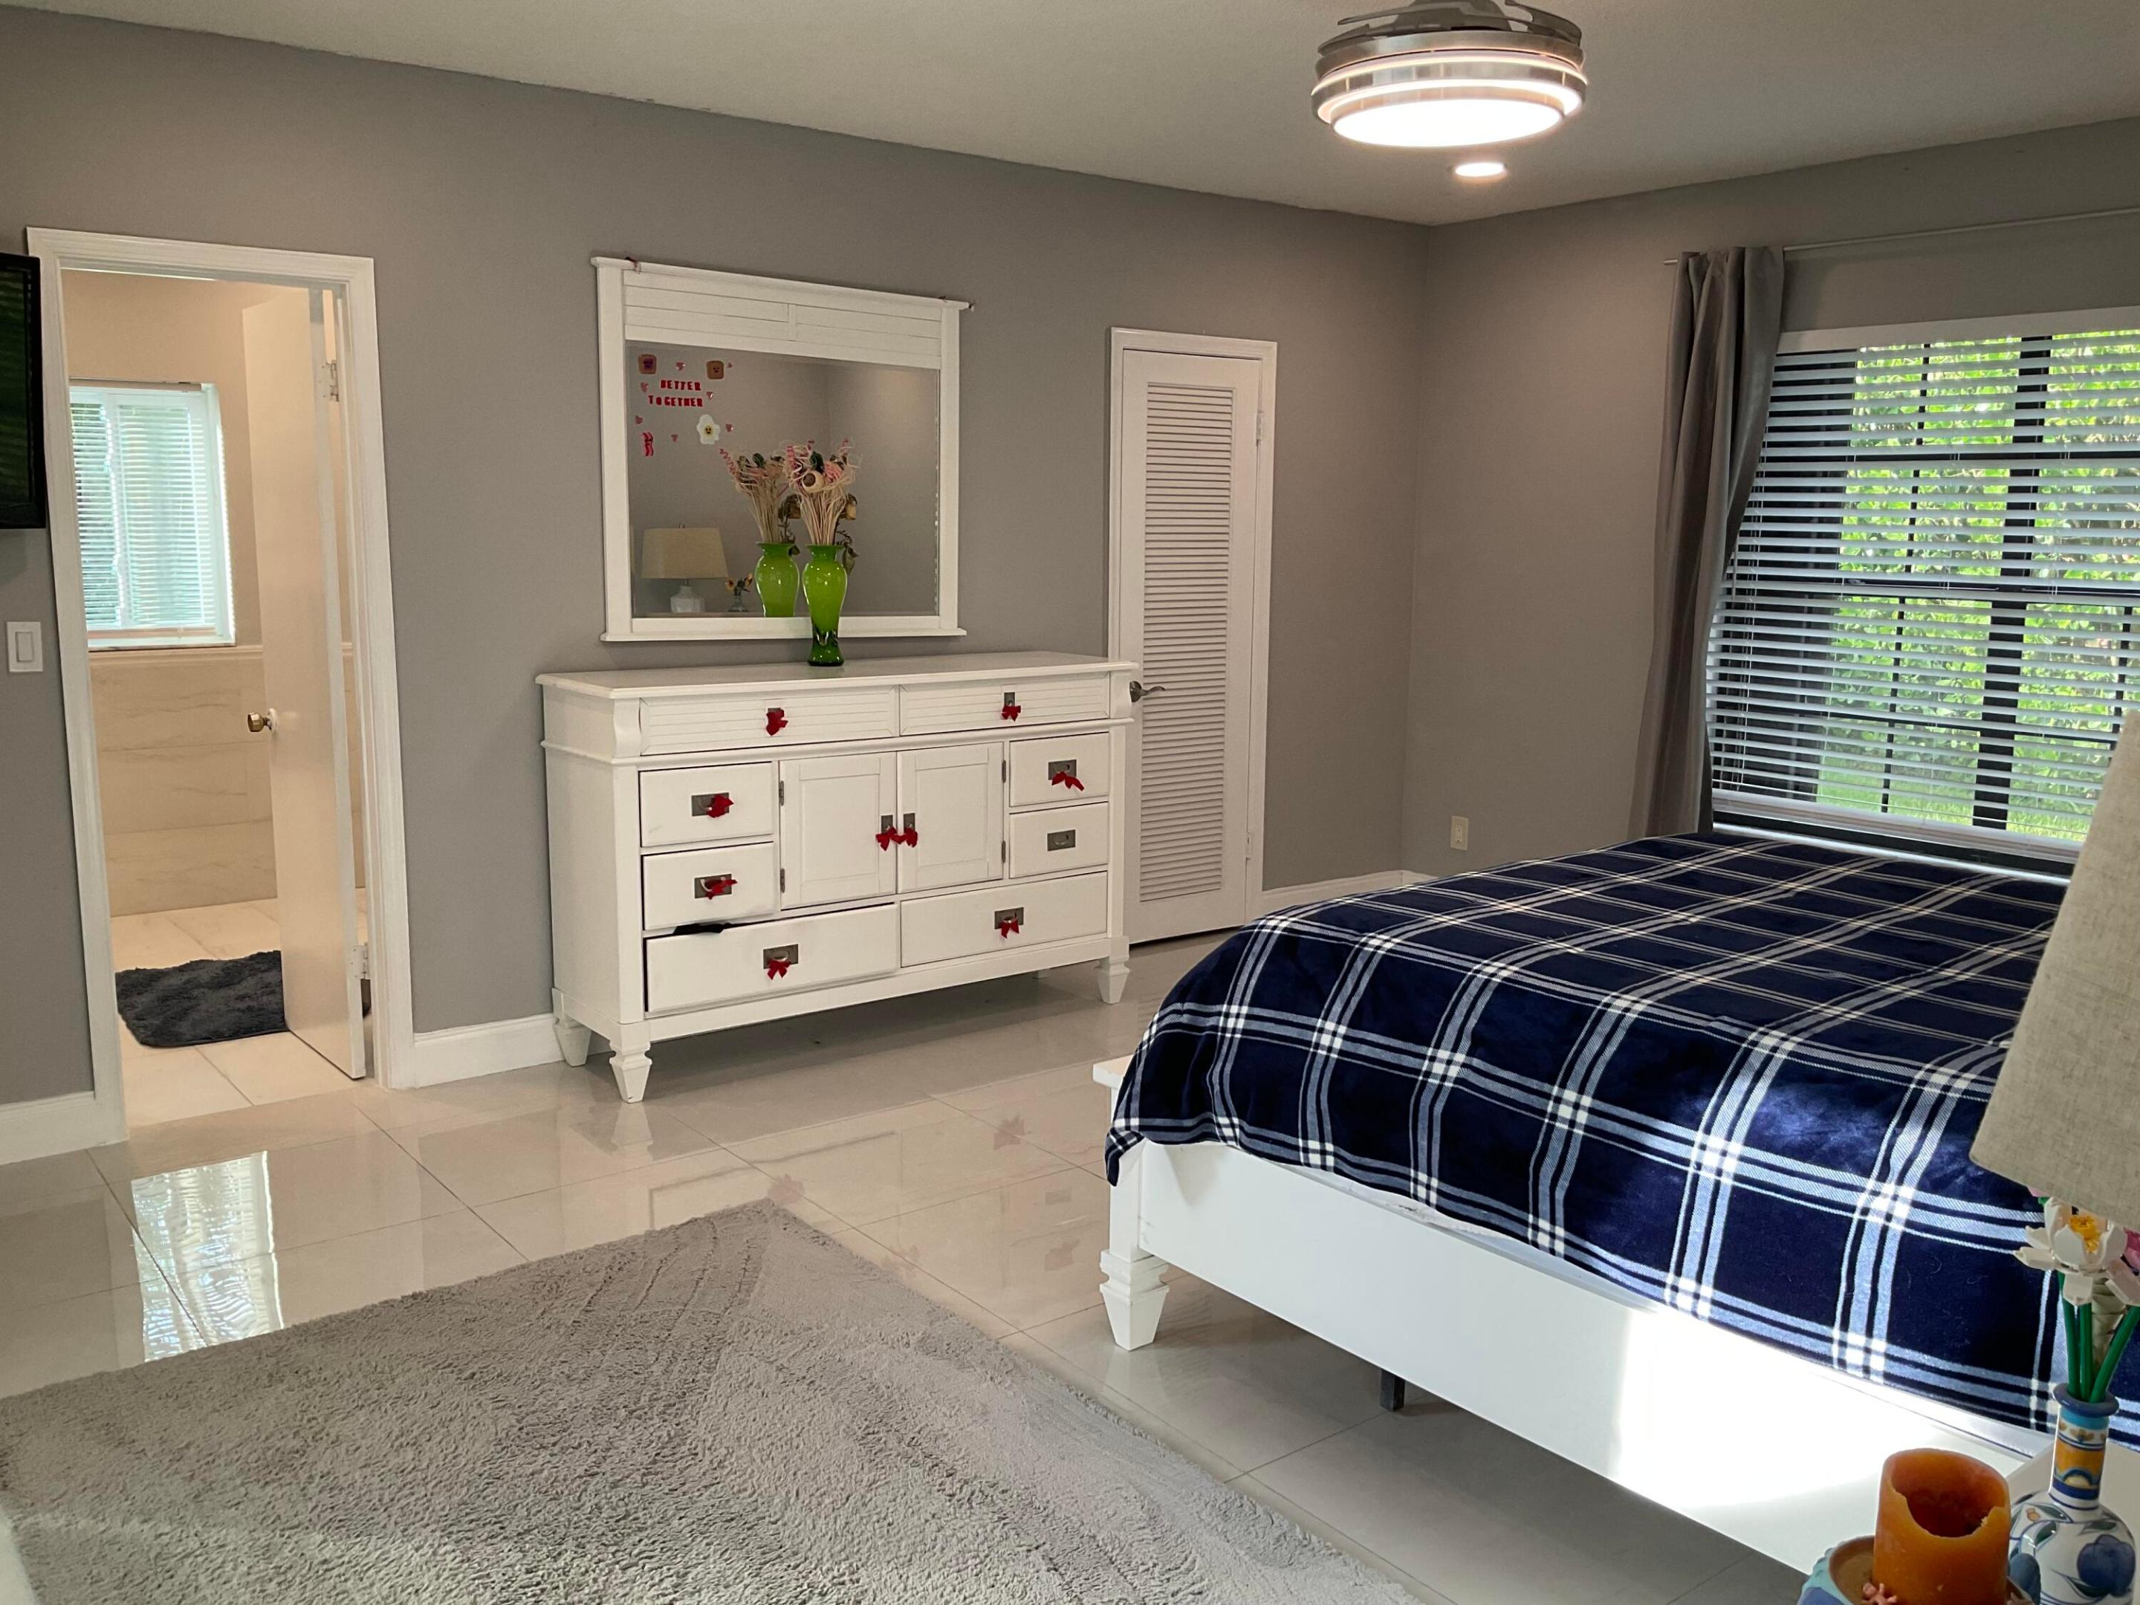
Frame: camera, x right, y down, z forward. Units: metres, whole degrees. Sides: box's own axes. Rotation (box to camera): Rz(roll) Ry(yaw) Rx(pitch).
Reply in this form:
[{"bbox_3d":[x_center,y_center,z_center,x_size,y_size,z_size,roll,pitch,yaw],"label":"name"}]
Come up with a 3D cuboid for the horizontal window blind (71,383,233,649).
[{"bbox_3d":[-3.462,-1.063,6.556,0.640,0.905,0.050,-7,12,-38],"label":"horizontal window blind"}]

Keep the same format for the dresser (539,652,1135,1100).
[{"bbox_3d":[-0.617,0.145,5.264,1.720,1.080,0.480,-7,12,-38],"label":"dresser"}]

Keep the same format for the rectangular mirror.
[{"bbox_3d":[-0.800,-0.993,5.206,1.210,1.010,0.060,-7,12,-38],"label":"rectangular mirror"}]

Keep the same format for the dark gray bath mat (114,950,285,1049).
[{"bbox_3d":[-2.518,0.579,5.448,0.677,0.028,0.888,-6,12,-37],"label":"dark gray bath mat"}]

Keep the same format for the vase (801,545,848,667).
[{"bbox_3d":[-0.709,-0.566,5.171,0.131,0.345,0.131,1,9,0],"label":"vase"}]

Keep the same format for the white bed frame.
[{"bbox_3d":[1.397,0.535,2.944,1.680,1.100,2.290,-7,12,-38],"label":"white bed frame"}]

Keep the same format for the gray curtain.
[{"bbox_3d":[2.081,-0.688,5.963,0.120,2.210,0.410,-7,12,-38],"label":"gray curtain"}]

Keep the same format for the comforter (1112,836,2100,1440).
[{"bbox_3d":[1.272,0.410,3.035,1.600,0.445,1.920,-7,12,-38],"label":"comforter"}]

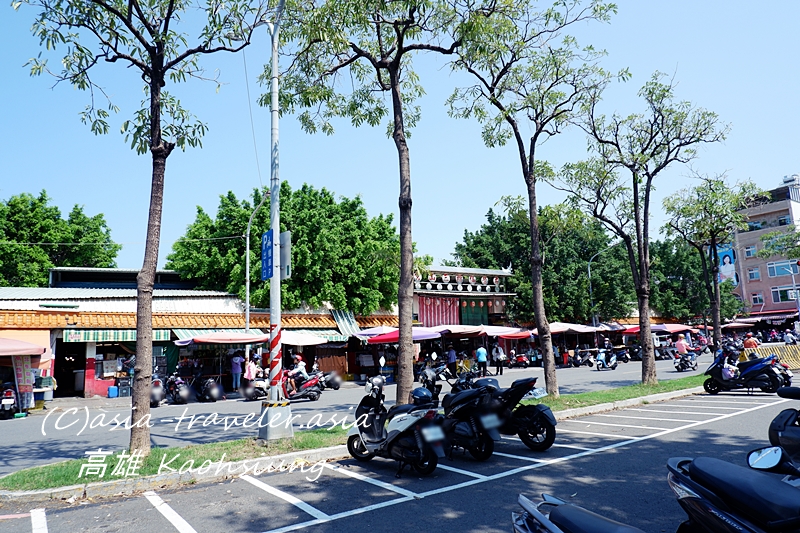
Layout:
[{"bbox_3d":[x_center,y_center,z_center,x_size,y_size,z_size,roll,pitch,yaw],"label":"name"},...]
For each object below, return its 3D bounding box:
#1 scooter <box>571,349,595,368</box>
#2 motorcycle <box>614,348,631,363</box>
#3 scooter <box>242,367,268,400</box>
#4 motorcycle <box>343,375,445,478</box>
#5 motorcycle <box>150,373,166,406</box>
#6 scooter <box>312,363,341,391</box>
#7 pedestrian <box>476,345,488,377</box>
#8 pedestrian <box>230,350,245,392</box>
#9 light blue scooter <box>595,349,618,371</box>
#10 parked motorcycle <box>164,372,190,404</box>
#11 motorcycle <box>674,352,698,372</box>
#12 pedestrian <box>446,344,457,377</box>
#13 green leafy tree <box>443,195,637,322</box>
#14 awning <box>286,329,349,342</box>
[{"bbox_3d":[10.460,5.242,29.352,0.660,1.070,1.780,2,-10,-24],"label":"scooter"},{"bbox_3d":[14.280,5.799,33.756,0.680,1.120,1.820,5,-12,-38],"label":"motorcycle"},{"bbox_3d":[-4.950,4.116,18.200,0.680,1.120,1.800,-6,-10,20],"label":"scooter"},{"bbox_3d":[-0.080,1.974,6.550,0.690,1.120,1.780,5,-12,-39],"label":"motorcycle"},{"bbox_3d":[-8.217,4.090,17.129,0.680,1.120,1.820,3,-11,-30],"label":"motorcycle"},{"bbox_3d":[-2.995,4.488,21.001,0.680,1.120,1.820,6,-13,-44],"label":"scooter"},{"bbox_3d":[3.938,4.531,24.728,0.500,1.580,0.380,-2,-9,0],"label":"pedestrian"},{"bbox_3d":[-6.538,4.226,20.580,0.500,1.620,0.420,-1,-9,-8],"label":"pedestrian"},{"bbox_3d":[10.166,4.630,25.345,1.740,1.060,0.660,3,-11,-32],"label":"light blue scooter"},{"bbox_3d":[-7.606,4.104,17.634,0.680,1.100,1.750,5,-12,-40],"label":"parked motorcycle"},{"bbox_3d":[12.058,3.871,21.527,1.800,1.080,0.680,4,-11,-36],"label":"motorcycle"},{"bbox_3d":[2.434,4.581,24.626,0.500,1.600,0.380,7,-13,-44],"label":"pedestrian"},{"bbox_3d":[12.174,1.732,46.052,15.500,13.200,13.000,4,-11,-37],"label":"green leafy tree"},{"bbox_3d":[-4.476,3.437,25.129,3.666,0.630,1.200,4,-12,-35],"label":"awning"}]

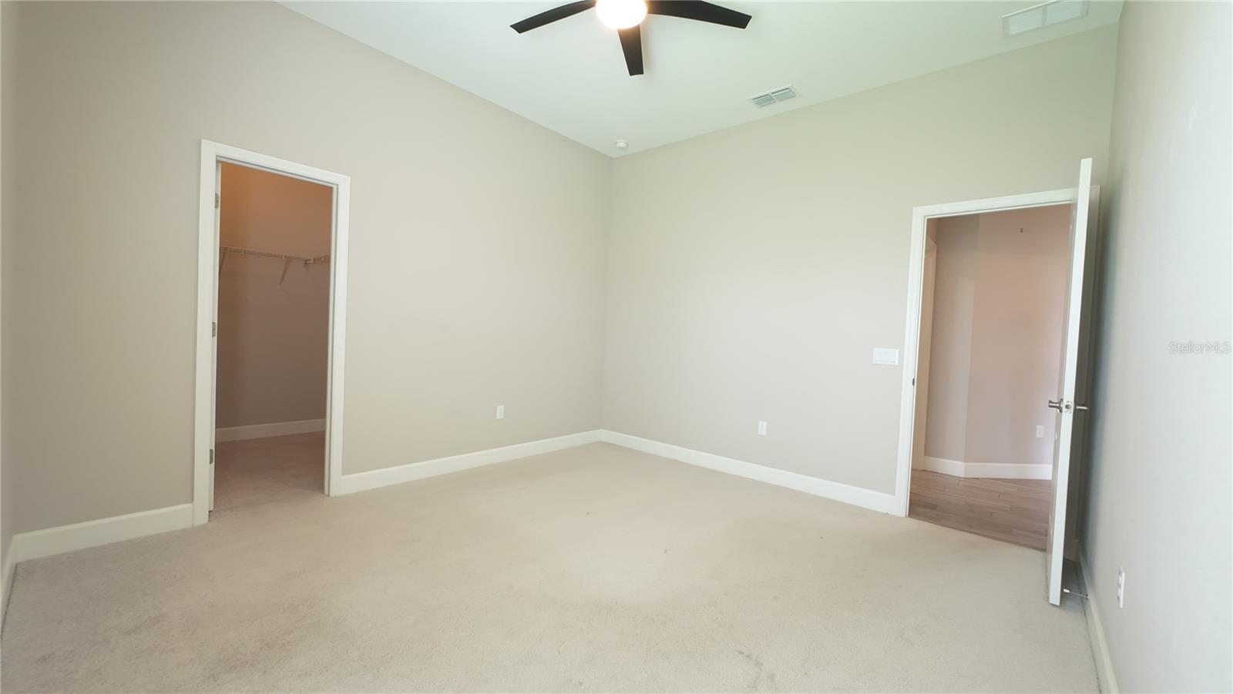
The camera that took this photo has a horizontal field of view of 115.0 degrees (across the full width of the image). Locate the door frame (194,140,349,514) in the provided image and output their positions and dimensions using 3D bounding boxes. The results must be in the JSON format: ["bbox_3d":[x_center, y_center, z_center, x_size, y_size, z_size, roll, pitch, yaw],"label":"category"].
[{"bbox_3d":[-2.123,-0.066,2.468,0.700,2.165,0.150,1,2,-44],"label":"door frame"}]

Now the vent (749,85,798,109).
[{"bbox_3d":[1.232,-1.946,3.080,0.340,0.020,0.195,4,2,35],"label":"vent"}]

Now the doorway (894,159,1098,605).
[{"bbox_3d":[2.193,0.132,2.260,0.865,2.175,0.850,4,2,35],"label":"doorway"}]

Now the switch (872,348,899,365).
[{"bbox_3d":[1.944,0.072,2.834,0.153,0.115,0.015,4,2,35],"label":"switch"}]

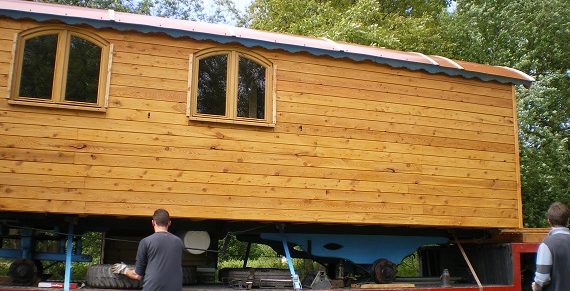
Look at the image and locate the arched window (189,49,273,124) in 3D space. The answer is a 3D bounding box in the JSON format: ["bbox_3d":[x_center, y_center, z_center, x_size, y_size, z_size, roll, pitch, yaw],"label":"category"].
[{"bbox_3d":[-0.627,-0.726,7.221,1.070,0.961,0.100,4,-10,-19],"label":"arched window"}]

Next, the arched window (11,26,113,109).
[{"bbox_3d":[-2.463,-0.874,6.573,1.032,0.955,0.100,4,-10,-19],"label":"arched window"}]

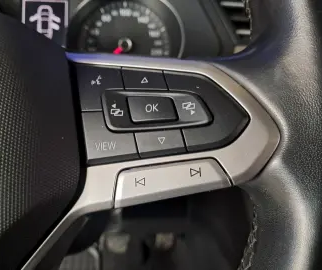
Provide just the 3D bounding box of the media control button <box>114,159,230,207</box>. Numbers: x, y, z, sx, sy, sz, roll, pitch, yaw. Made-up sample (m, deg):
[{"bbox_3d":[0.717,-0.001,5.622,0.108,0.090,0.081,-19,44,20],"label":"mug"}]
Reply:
[{"bbox_3d":[0.005,0.021,0.122,0.050,0.015,0.010,-10,-10,0],"label":"media control button"}]

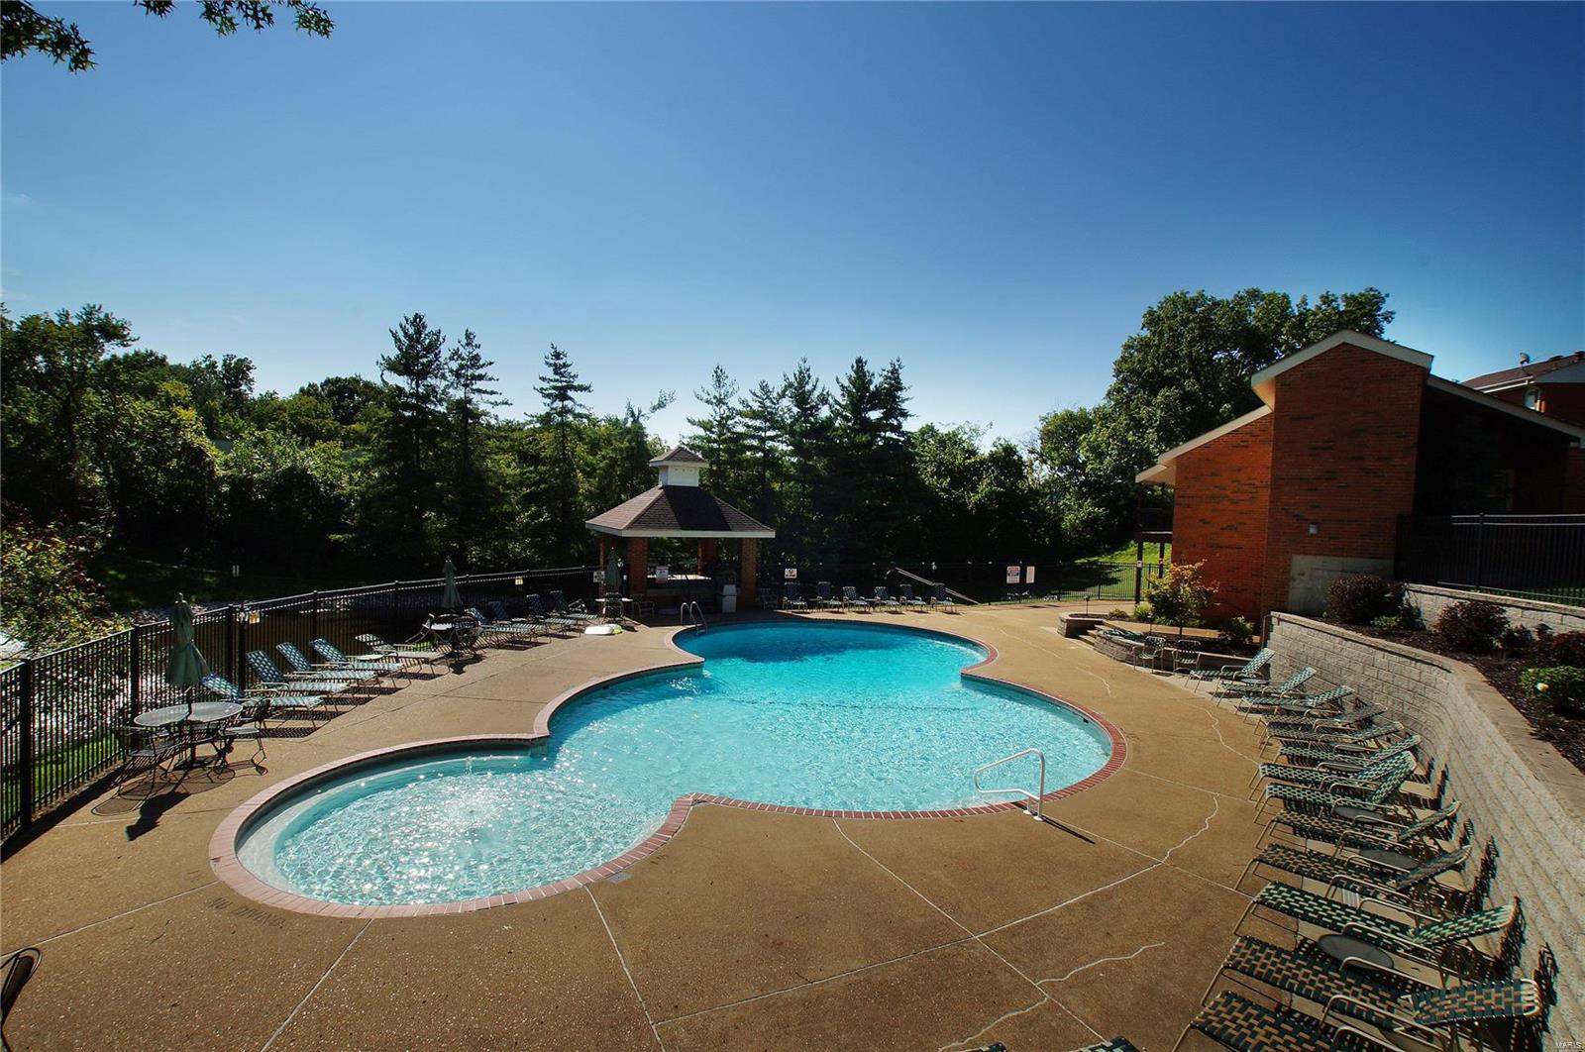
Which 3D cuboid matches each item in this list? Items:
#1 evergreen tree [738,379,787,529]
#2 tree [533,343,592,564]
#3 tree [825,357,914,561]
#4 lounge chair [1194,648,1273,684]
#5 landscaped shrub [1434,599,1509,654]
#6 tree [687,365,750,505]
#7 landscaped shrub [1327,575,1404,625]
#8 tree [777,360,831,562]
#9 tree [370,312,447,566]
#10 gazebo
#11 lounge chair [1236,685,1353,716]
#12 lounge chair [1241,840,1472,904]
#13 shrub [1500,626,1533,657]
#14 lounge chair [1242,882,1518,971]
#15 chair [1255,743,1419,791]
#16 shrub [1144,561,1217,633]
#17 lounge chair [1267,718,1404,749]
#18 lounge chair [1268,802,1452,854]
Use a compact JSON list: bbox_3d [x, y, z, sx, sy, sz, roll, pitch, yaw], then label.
[{"bbox_3d":[-1.654,-2.816,40.000,3.200,10.912,3.200,1,2,-2],"label":"evergreen tree"},{"bbox_3d":[-12.569,-3.727,38.500,3.300,12.535,3.300,1,2,-18],"label":"tree"},{"bbox_3d":[4.400,-3.485,40.000,5.000,12.249,4.600,2,2,6],"label":"tree"},{"bbox_3d":[10.797,3.596,17.360,1.777,1.036,0.660,2,2,10],"label":"lounge chair"},{"bbox_3d":[11.874,1.764,12.300,1.050,0.952,1.000,4,3,44],"label":"landscaped shrub"},{"bbox_3d":[-4.049,-2.683,37.163,3.800,11.639,3.800,2,2,-6],"label":"tree"},{"bbox_3d":[13.186,1.696,16.200,1.400,1.026,1.350,3,2,39],"label":"landscaped shrub"},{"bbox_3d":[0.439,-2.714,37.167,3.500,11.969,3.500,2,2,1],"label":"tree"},{"bbox_3d":[-20.154,-4.363,37.000,4.000,13.740,4.000,0,2,-29],"label":"tree"},{"bbox_3d":[-4.554,-0.071,27.917,5.850,6.104,5.850,1,2,-28],"label":"gazebo"},{"bbox_3d":[10.519,3.753,14.788,1.973,0.798,0.660,2,2,15],"label":"lounge chair"},{"bbox_3d":[5.967,3.659,7.476,1.868,0.928,0.640,3,3,37],"label":"lounge chair"},{"bbox_3d":[12.767,2.030,12.400,0.500,0.458,0.500,0,2,-44],"label":"shrub"},{"bbox_3d":[5.348,3.692,6.569,0.660,0.905,1.906,0,2,-42],"label":"lounge chair"},{"bbox_3d":[7.712,3.614,10.106,1.885,0.907,0.640,3,2,27],"label":"chair"},{"bbox_3d":[10.942,2.108,19.800,1.900,2.161,1.800,3,2,29],"label":"shrub"},{"bbox_3d":[9.105,3.624,11.967,1.945,0.817,0.640,2,2,24],"label":"lounge chair"},{"bbox_3d":[6.826,3.662,8.558,1.837,0.983,0.660,3,2,44],"label":"lounge chair"}]

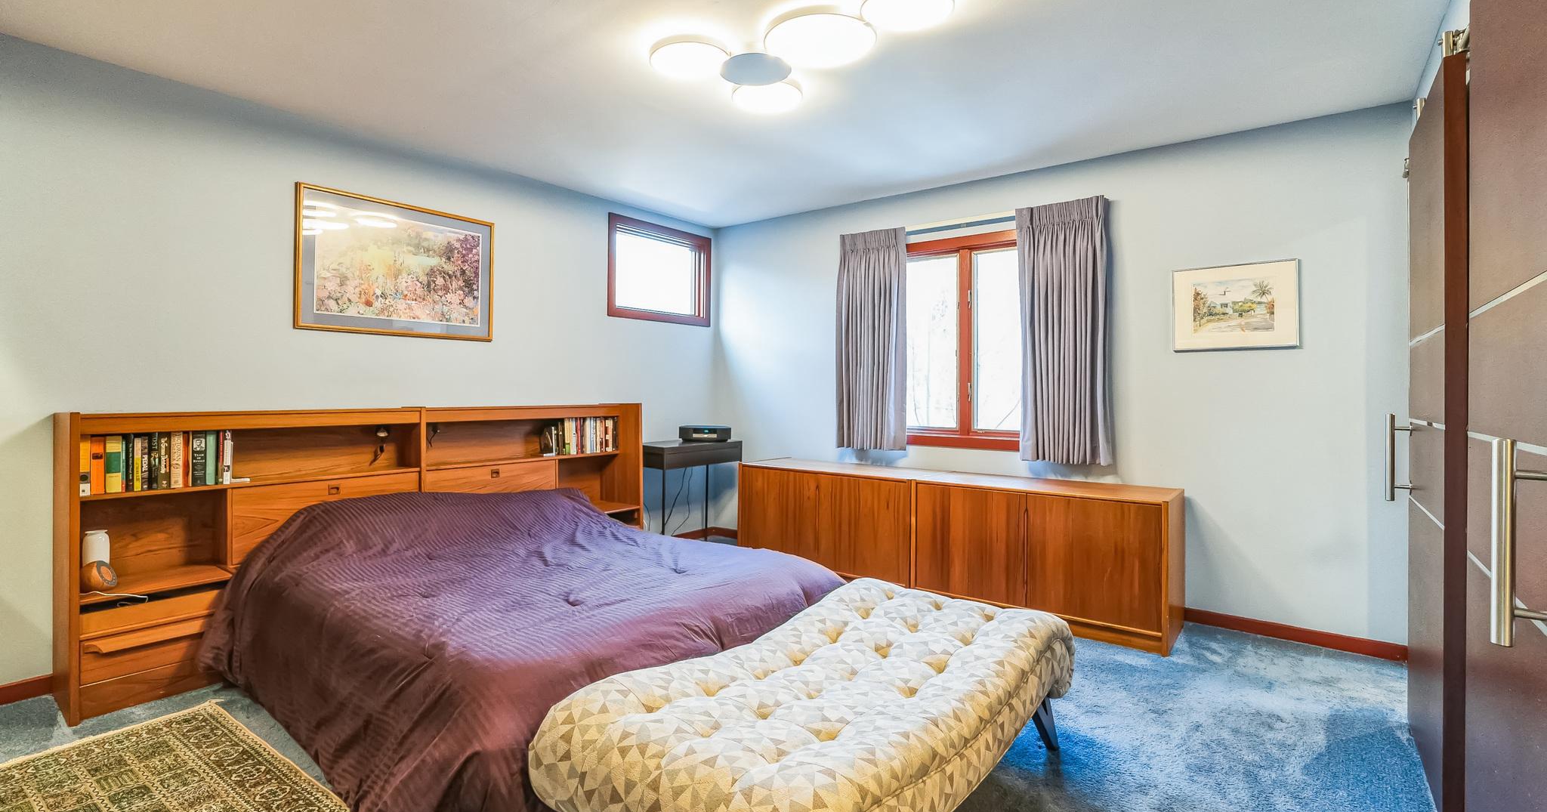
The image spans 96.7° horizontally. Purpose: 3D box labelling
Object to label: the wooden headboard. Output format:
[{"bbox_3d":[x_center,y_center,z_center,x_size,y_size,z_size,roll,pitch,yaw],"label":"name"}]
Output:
[{"bbox_3d":[-1.792,0.547,3.480,0.425,1.084,2.536,1,1,39],"label":"wooden headboard"}]

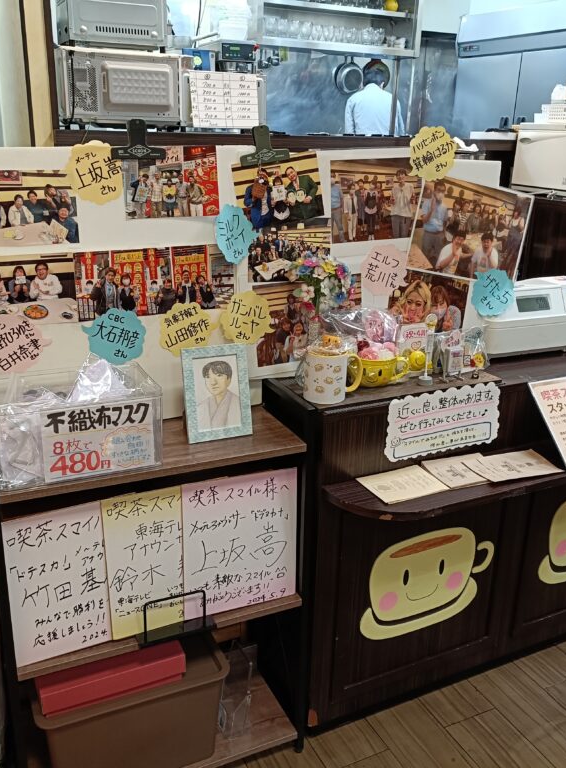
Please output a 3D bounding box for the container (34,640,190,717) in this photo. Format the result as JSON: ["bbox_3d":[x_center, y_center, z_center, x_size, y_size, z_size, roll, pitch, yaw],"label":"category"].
[{"bbox_3d":[-0.357,0.544,1.485,0.275,0.064,0.200,-7,20,-24],"label":"container"}]

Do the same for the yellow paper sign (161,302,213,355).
[{"bbox_3d":[-0.194,-0.112,1.483,0.112,0.107,0.008,-7,17,-24],"label":"yellow paper sign"}]

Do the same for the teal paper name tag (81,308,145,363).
[{"bbox_3d":[-0.325,-0.090,1.421,0.119,0.105,0.010,-8,16,-25],"label":"teal paper name tag"}]

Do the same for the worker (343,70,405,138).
[{"bbox_3d":[0.625,-1.487,5.618,0.460,1.680,0.340,1,19,0],"label":"worker"}]

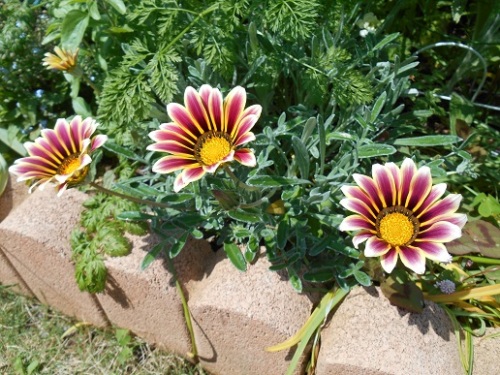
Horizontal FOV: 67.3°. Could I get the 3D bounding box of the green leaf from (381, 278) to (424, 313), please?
[{"bbox_3d":[0.119,0.084,0.292,0.027,0.008,0.033,-30,58,-26],"label":"green leaf"}]

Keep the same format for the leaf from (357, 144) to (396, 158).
[{"bbox_3d":[0.128,-0.036,0.378,0.038,0.007,0.015,-2,45,8],"label":"leaf"}]

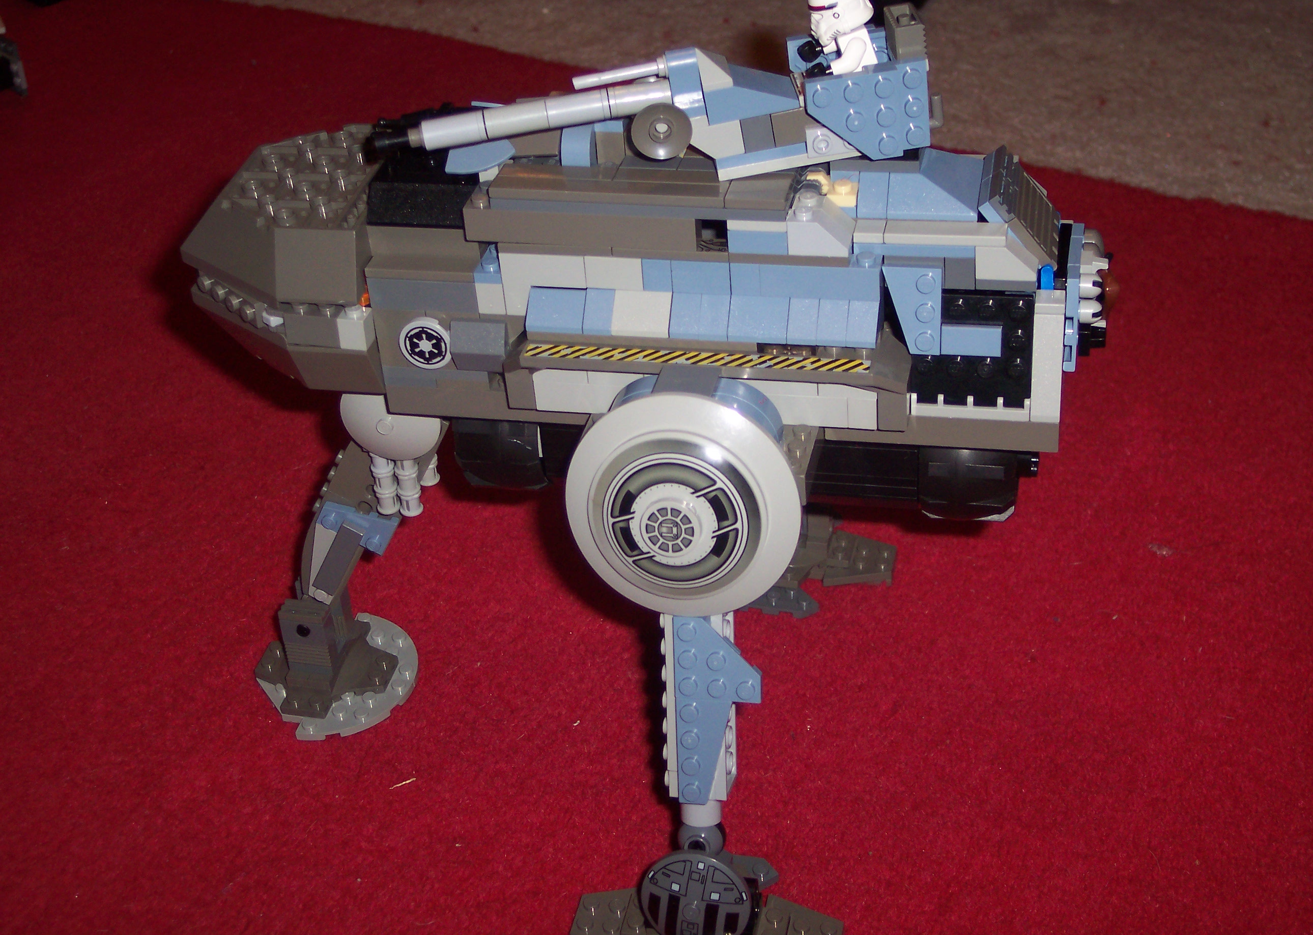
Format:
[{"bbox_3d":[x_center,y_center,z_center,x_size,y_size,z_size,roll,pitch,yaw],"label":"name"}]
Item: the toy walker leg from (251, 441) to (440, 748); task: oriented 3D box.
[{"bbox_3d":[-0.105,0.029,0.641,0.084,0.114,0.064,3,34,12],"label":"toy walker leg"}]

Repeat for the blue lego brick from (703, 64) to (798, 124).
[{"bbox_3d":[0.025,-0.101,0.513,0.024,0.010,0.016,-11,34,2],"label":"blue lego brick"}]

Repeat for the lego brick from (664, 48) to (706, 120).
[{"bbox_3d":[0.008,-0.102,0.511,0.008,0.013,0.016,-11,34,2],"label":"lego brick"}]

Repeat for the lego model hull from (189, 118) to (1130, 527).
[{"bbox_3d":[-0.007,-0.044,0.566,0.269,0.114,0.084,3,34,12],"label":"lego model hull"}]

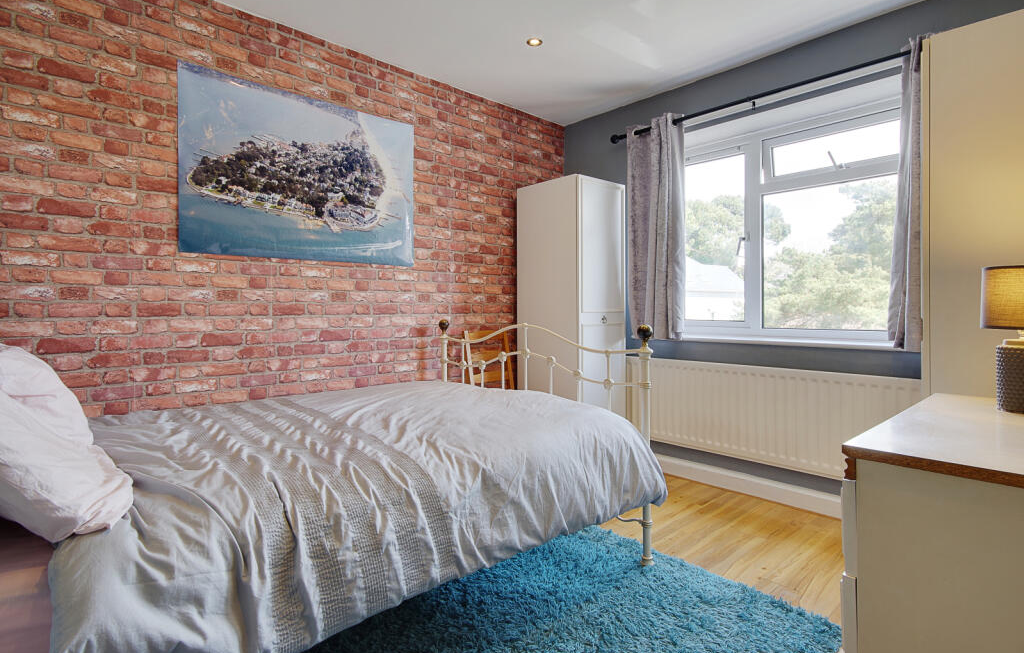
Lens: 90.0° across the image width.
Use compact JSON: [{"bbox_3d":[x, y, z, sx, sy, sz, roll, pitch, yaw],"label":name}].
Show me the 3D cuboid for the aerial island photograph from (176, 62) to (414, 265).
[{"bbox_3d":[-0.985,-0.739,2.565,1.156,0.813,0.030,-2,2,-42],"label":"aerial island photograph"}]

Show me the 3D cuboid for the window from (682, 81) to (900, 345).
[{"bbox_3d":[1.545,-0.534,2.953,0.111,1.262,1.404,-2,2,-42],"label":"window"}]

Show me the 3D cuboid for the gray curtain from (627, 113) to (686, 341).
[{"bbox_3d":[0.880,-0.591,3.178,0.121,1.348,0.424,-2,2,-42],"label":"gray curtain"}]

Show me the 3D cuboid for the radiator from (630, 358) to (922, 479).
[{"bbox_3d":[1.301,0.477,2.812,0.086,0.523,1.571,-2,2,-42],"label":"radiator"}]

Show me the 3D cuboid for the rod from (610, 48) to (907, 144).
[{"bbox_3d":[1.253,-1.218,2.765,0.081,0.056,1.747,-2,2,-42],"label":"rod"}]

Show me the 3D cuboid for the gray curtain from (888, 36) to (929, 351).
[{"bbox_3d":[1.762,-0.569,2.213,0.121,1.346,0.202,-2,2,-42],"label":"gray curtain"}]

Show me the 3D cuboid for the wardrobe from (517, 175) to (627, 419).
[{"bbox_3d":[0.404,-0.001,3.493,0.460,1.876,0.540,-2,2,-42],"label":"wardrobe"}]

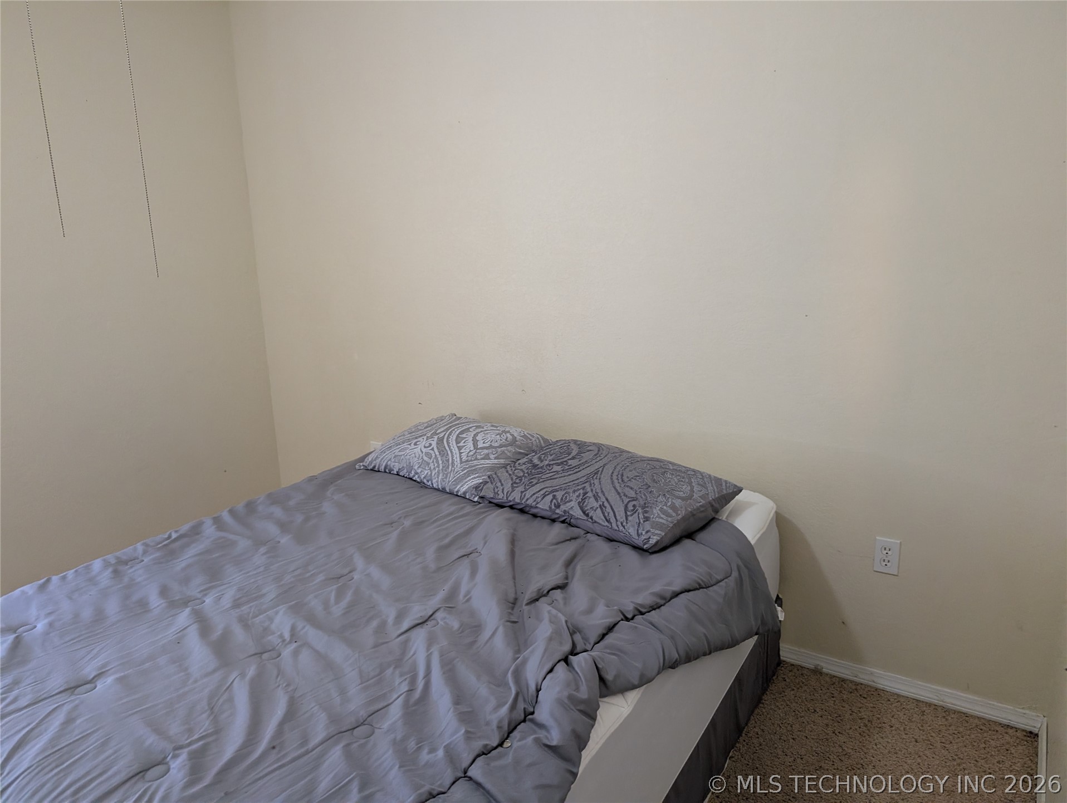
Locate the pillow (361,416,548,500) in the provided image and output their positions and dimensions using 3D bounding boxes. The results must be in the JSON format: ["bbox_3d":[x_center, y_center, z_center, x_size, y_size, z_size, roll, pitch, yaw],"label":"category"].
[{"bbox_3d":[-0.274,0.197,2.885,0.660,0.160,0.500,8,25,36],"label":"pillow"}]

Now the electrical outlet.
[{"bbox_3d":[1.115,0.490,2.336,0.070,0.114,0.007,6,14,33],"label":"electrical outlet"}]

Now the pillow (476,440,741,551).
[{"bbox_3d":[0.244,0.280,2.447,0.690,0.160,0.510,10,23,34],"label":"pillow"}]

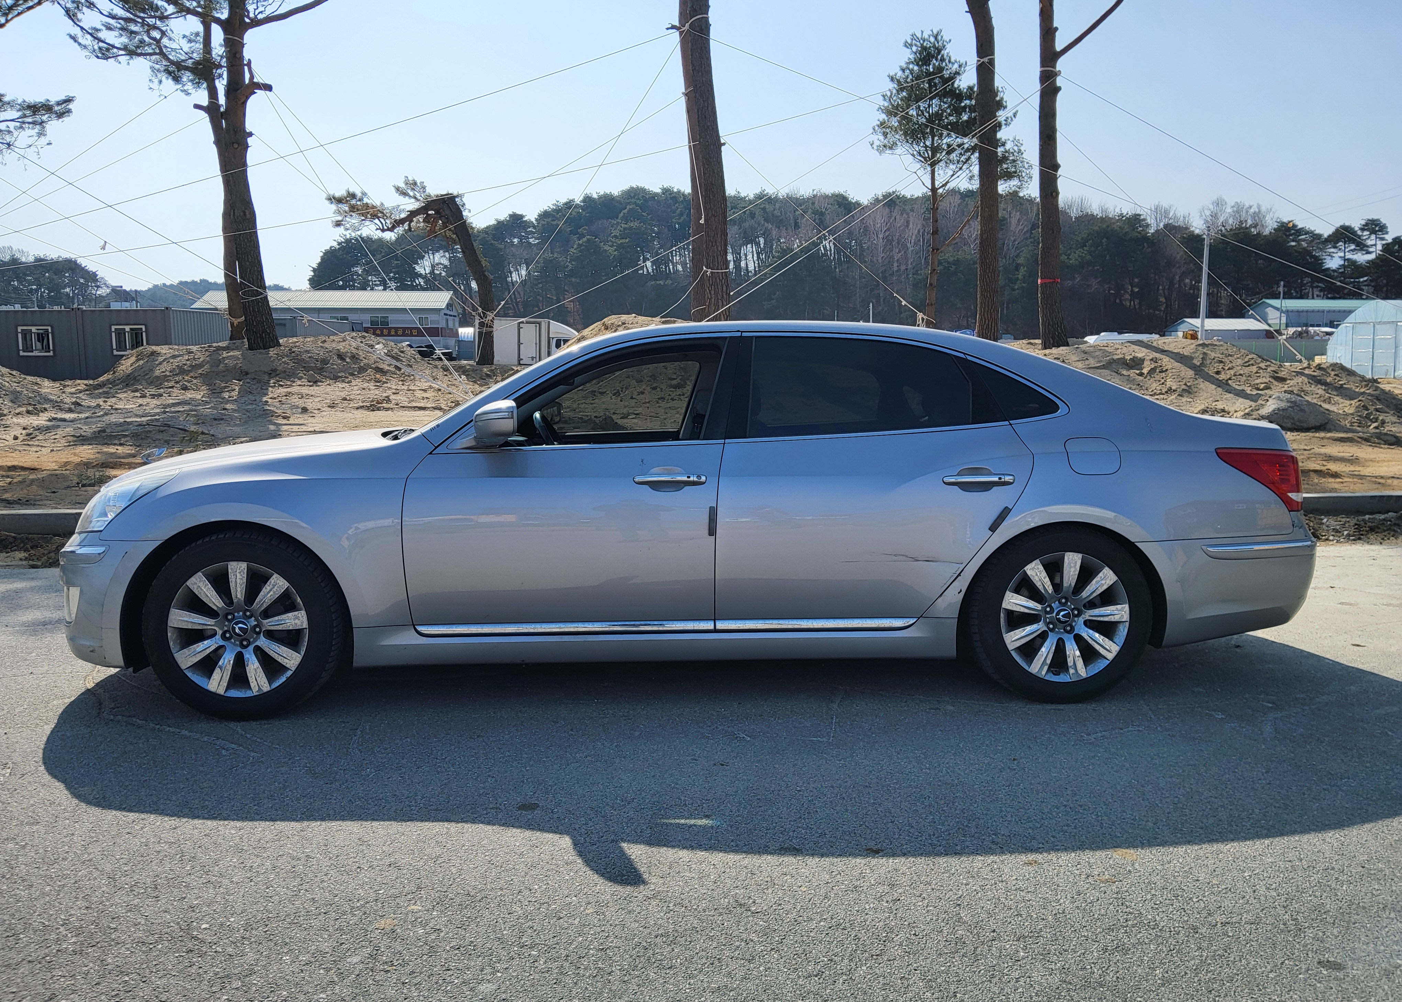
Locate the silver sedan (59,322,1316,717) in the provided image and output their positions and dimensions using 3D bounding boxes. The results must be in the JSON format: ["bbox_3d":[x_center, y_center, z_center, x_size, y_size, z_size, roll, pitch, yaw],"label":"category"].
[{"bbox_3d":[-0.016,-0.053,4.722,5.160,1.495,1.910,-1,7,-3],"label":"silver sedan"}]

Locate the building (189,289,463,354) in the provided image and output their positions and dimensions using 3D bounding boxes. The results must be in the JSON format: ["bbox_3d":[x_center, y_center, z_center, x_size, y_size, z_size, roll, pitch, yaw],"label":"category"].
[{"bbox_3d":[-35.509,-16.462,101.789,23.390,7.400,8.730,0,7,0],"label":"building"}]

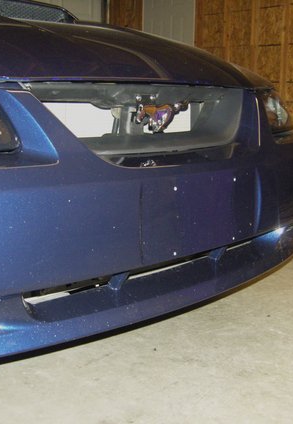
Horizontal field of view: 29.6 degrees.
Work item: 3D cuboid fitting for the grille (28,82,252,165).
[{"bbox_3d":[0.017,-0.181,1.134,0.600,0.160,0.150,-11,15,-43],"label":"grille"}]

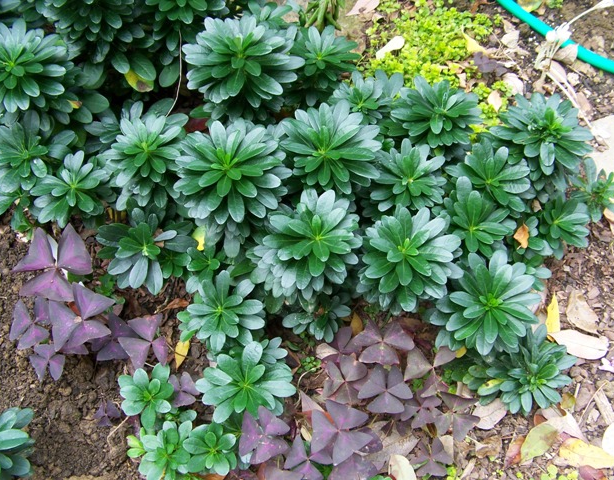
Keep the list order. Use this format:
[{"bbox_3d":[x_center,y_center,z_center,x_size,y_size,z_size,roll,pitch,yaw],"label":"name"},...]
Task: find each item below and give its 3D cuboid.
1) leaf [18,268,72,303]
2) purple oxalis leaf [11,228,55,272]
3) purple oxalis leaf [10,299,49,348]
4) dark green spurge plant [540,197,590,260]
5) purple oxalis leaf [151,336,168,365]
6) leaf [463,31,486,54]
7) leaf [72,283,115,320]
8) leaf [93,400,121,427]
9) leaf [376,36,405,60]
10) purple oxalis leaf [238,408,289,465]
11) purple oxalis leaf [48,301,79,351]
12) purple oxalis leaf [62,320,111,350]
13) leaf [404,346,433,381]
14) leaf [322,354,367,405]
[{"bbox_3d":[-0.298,0.051,0.753,0.059,0.014,0.040,7,64,-7],"label":"leaf"},{"bbox_3d":[-0.321,0.021,0.776,0.046,0.014,0.062,31,67,0],"label":"purple oxalis leaf"},{"bbox_3d":[-0.323,0.097,0.755,0.046,0.015,0.059,-5,65,-13],"label":"purple oxalis leaf"},{"bbox_3d":[0.310,-0.014,0.775,0.064,0.056,0.064,0,55,0],"label":"dark green spurge plant"},{"bbox_3d":[-0.152,0.116,0.678,0.027,0.010,0.026,28,68,12],"label":"purple oxalis leaf"},{"bbox_3d":[0.338,-0.399,1.307,0.033,0.012,0.064,-32,67,-9],"label":"leaf"},{"bbox_3d":[-0.235,0.069,0.700,0.051,0.012,0.035,15,68,6],"label":"leaf"},{"bbox_3d":[-0.219,0.191,0.714,0.029,0.012,0.029,-4,62,-10],"label":"leaf"},{"bbox_3d":[0.141,-0.329,1.107,0.062,0.014,0.023,-33,74,-7],"label":"leaf"},{"bbox_3d":[-0.039,0.180,0.597,0.051,0.016,0.053,0,60,0],"label":"purple oxalis leaf"},{"bbox_3d":[-0.255,0.088,0.686,0.034,0.012,0.058,-10,65,-5],"label":"purple oxalis leaf"},{"bbox_3d":[-0.269,0.115,0.797,0.051,0.014,0.031,18,60,3],"label":"purple oxalis leaf"},{"bbox_3d":[0.116,0.129,0.668,0.030,0.010,0.036,4,65,2],"label":"leaf"},{"bbox_3d":[0.041,0.148,0.696,0.048,0.015,0.053,1,60,2],"label":"leaf"}]

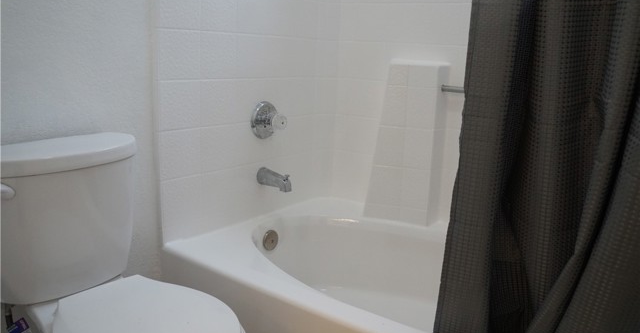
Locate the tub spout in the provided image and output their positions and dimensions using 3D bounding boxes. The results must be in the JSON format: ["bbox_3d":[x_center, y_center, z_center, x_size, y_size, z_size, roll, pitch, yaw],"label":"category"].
[{"bbox_3d":[-0.162,0.054,1.810,0.145,0.075,0.064,12,16,35],"label":"tub spout"}]

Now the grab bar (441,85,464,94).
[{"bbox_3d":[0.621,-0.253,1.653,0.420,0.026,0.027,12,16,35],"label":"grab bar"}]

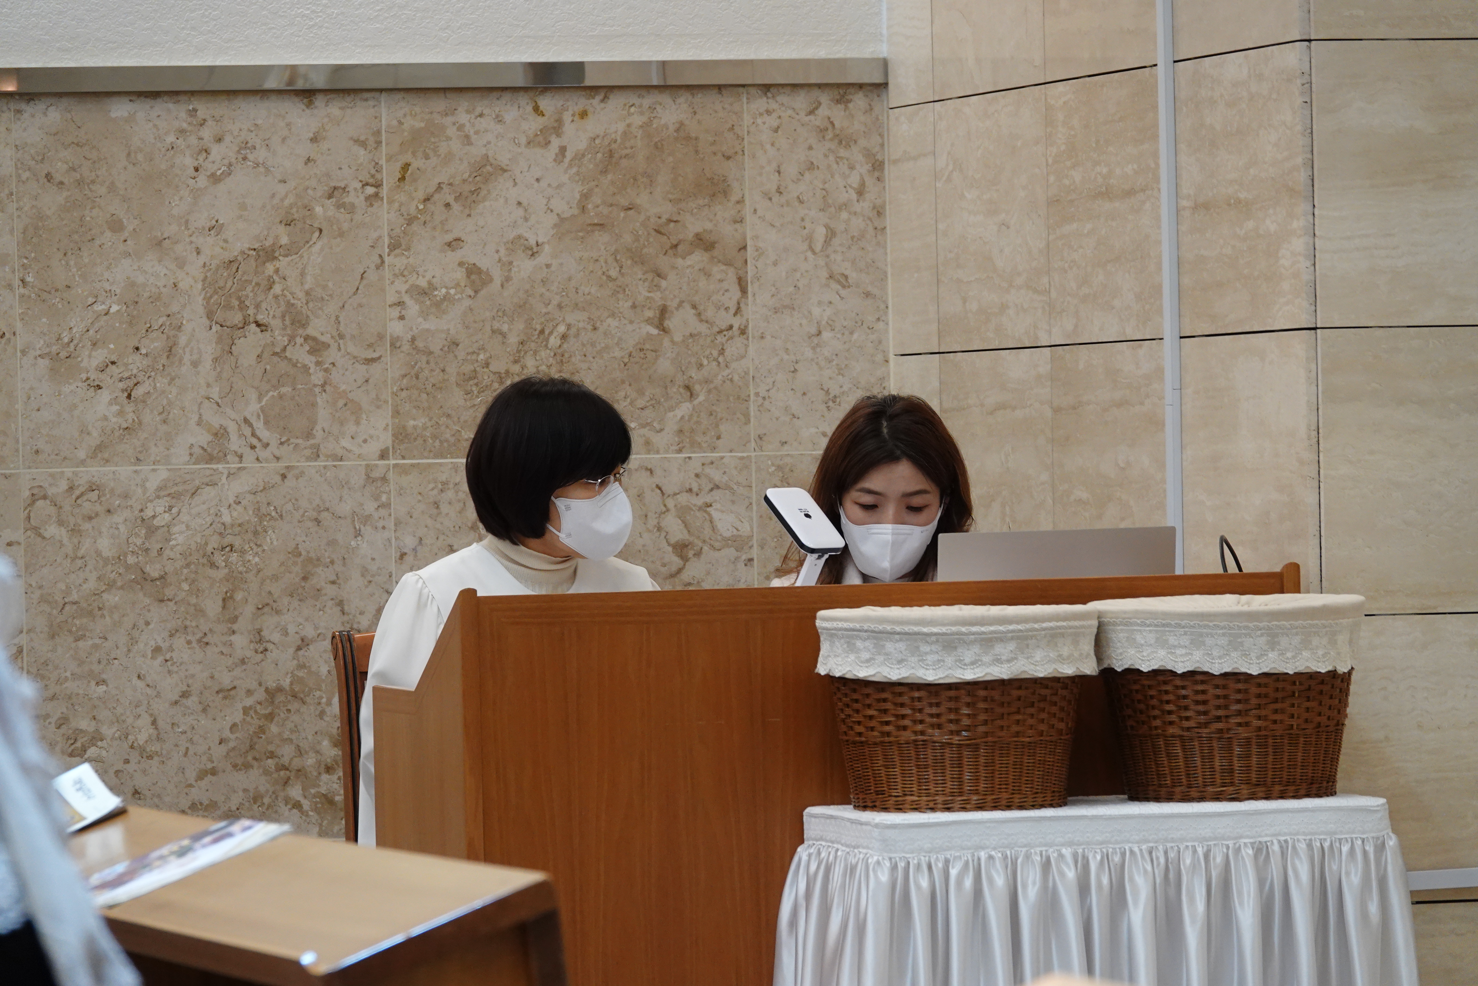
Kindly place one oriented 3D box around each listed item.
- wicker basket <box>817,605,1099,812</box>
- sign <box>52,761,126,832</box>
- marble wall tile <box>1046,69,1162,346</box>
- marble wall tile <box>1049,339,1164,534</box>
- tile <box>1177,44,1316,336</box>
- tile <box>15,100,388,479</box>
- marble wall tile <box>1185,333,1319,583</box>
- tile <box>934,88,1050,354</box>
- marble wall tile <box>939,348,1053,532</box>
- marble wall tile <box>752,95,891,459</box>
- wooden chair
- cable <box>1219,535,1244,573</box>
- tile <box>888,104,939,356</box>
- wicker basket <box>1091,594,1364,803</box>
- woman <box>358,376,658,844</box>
[{"bbox_3d":[0.282,0.276,10.950,0.360,0.255,0.355,-1,0,-18],"label":"wicker basket"},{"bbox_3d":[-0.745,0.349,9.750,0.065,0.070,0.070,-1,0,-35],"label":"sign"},{"bbox_3d":[0.562,-0.428,12.744,0.022,0.398,0.590,-1,0,-15],"label":"marble wall tile"},{"bbox_3d":[0.571,-0.025,12.746,0.022,0.398,0.590,-1,0,-15],"label":"marble wall tile"},{"bbox_3d":[0.717,-0.429,12.167,0.022,0.398,0.598,-1,0,-15],"label":"tile"},{"bbox_3d":[-0.856,-0.341,13.536,0.599,0.597,0.020,-1,0,-15],"label":"tile"},{"bbox_3d":[0.726,-0.027,12.168,0.022,0.398,0.598,-1,0,-15],"label":"marble wall tile"},{"bbox_3d":[0.404,-0.424,13.278,0.020,0.400,0.603,-1,0,-15],"label":"tile"},{"bbox_3d":[0.412,-0.024,13.280,0.020,0.400,0.603,-1,0,-15],"label":"marble wall tile"},{"bbox_3d":[0.129,-0.364,13.800,0.237,0.597,0.020,-1,0,-15],"label":"marble wall tile"},{"bbox_3d":[-0.270,0.670,11.710,0.460,0.950,0.530,-1,0,-15],"label":"wooden chair"},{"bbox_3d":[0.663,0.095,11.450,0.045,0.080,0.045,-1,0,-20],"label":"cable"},{"bbox_3d":[0.292,-0.423,13.694,0.020,0.400,0.258,-1,0,-15],"label":"tile"},{"bbox_3d":[0.627,0.261,10.870,0.350,0.256,0.350,-1,0,-15],"label":"wicker basket"},{"bbox_3d":[-0.190,0.455,11.470,0.520,1.240,0.680,-1,0,-28],"label":"woman"}]

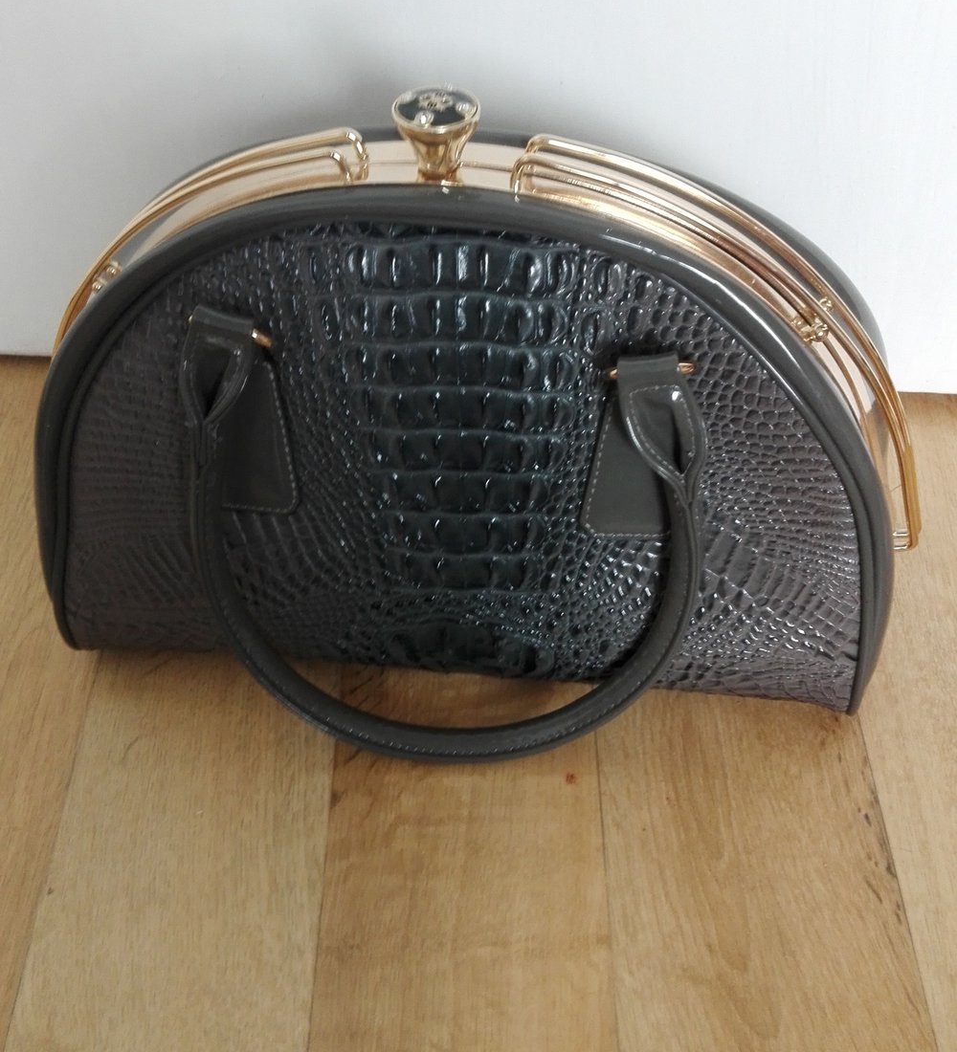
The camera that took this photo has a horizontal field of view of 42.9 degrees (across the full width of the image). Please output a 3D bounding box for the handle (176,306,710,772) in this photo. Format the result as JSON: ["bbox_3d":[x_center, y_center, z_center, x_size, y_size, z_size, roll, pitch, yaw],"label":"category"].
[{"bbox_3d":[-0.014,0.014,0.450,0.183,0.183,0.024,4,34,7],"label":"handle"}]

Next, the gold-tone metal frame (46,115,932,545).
[{"bbox_3d":[-0.009,-0.063,0.449,0.361,0.185,0.044,4,49,7],"label":"gold-tone metal frame"}]

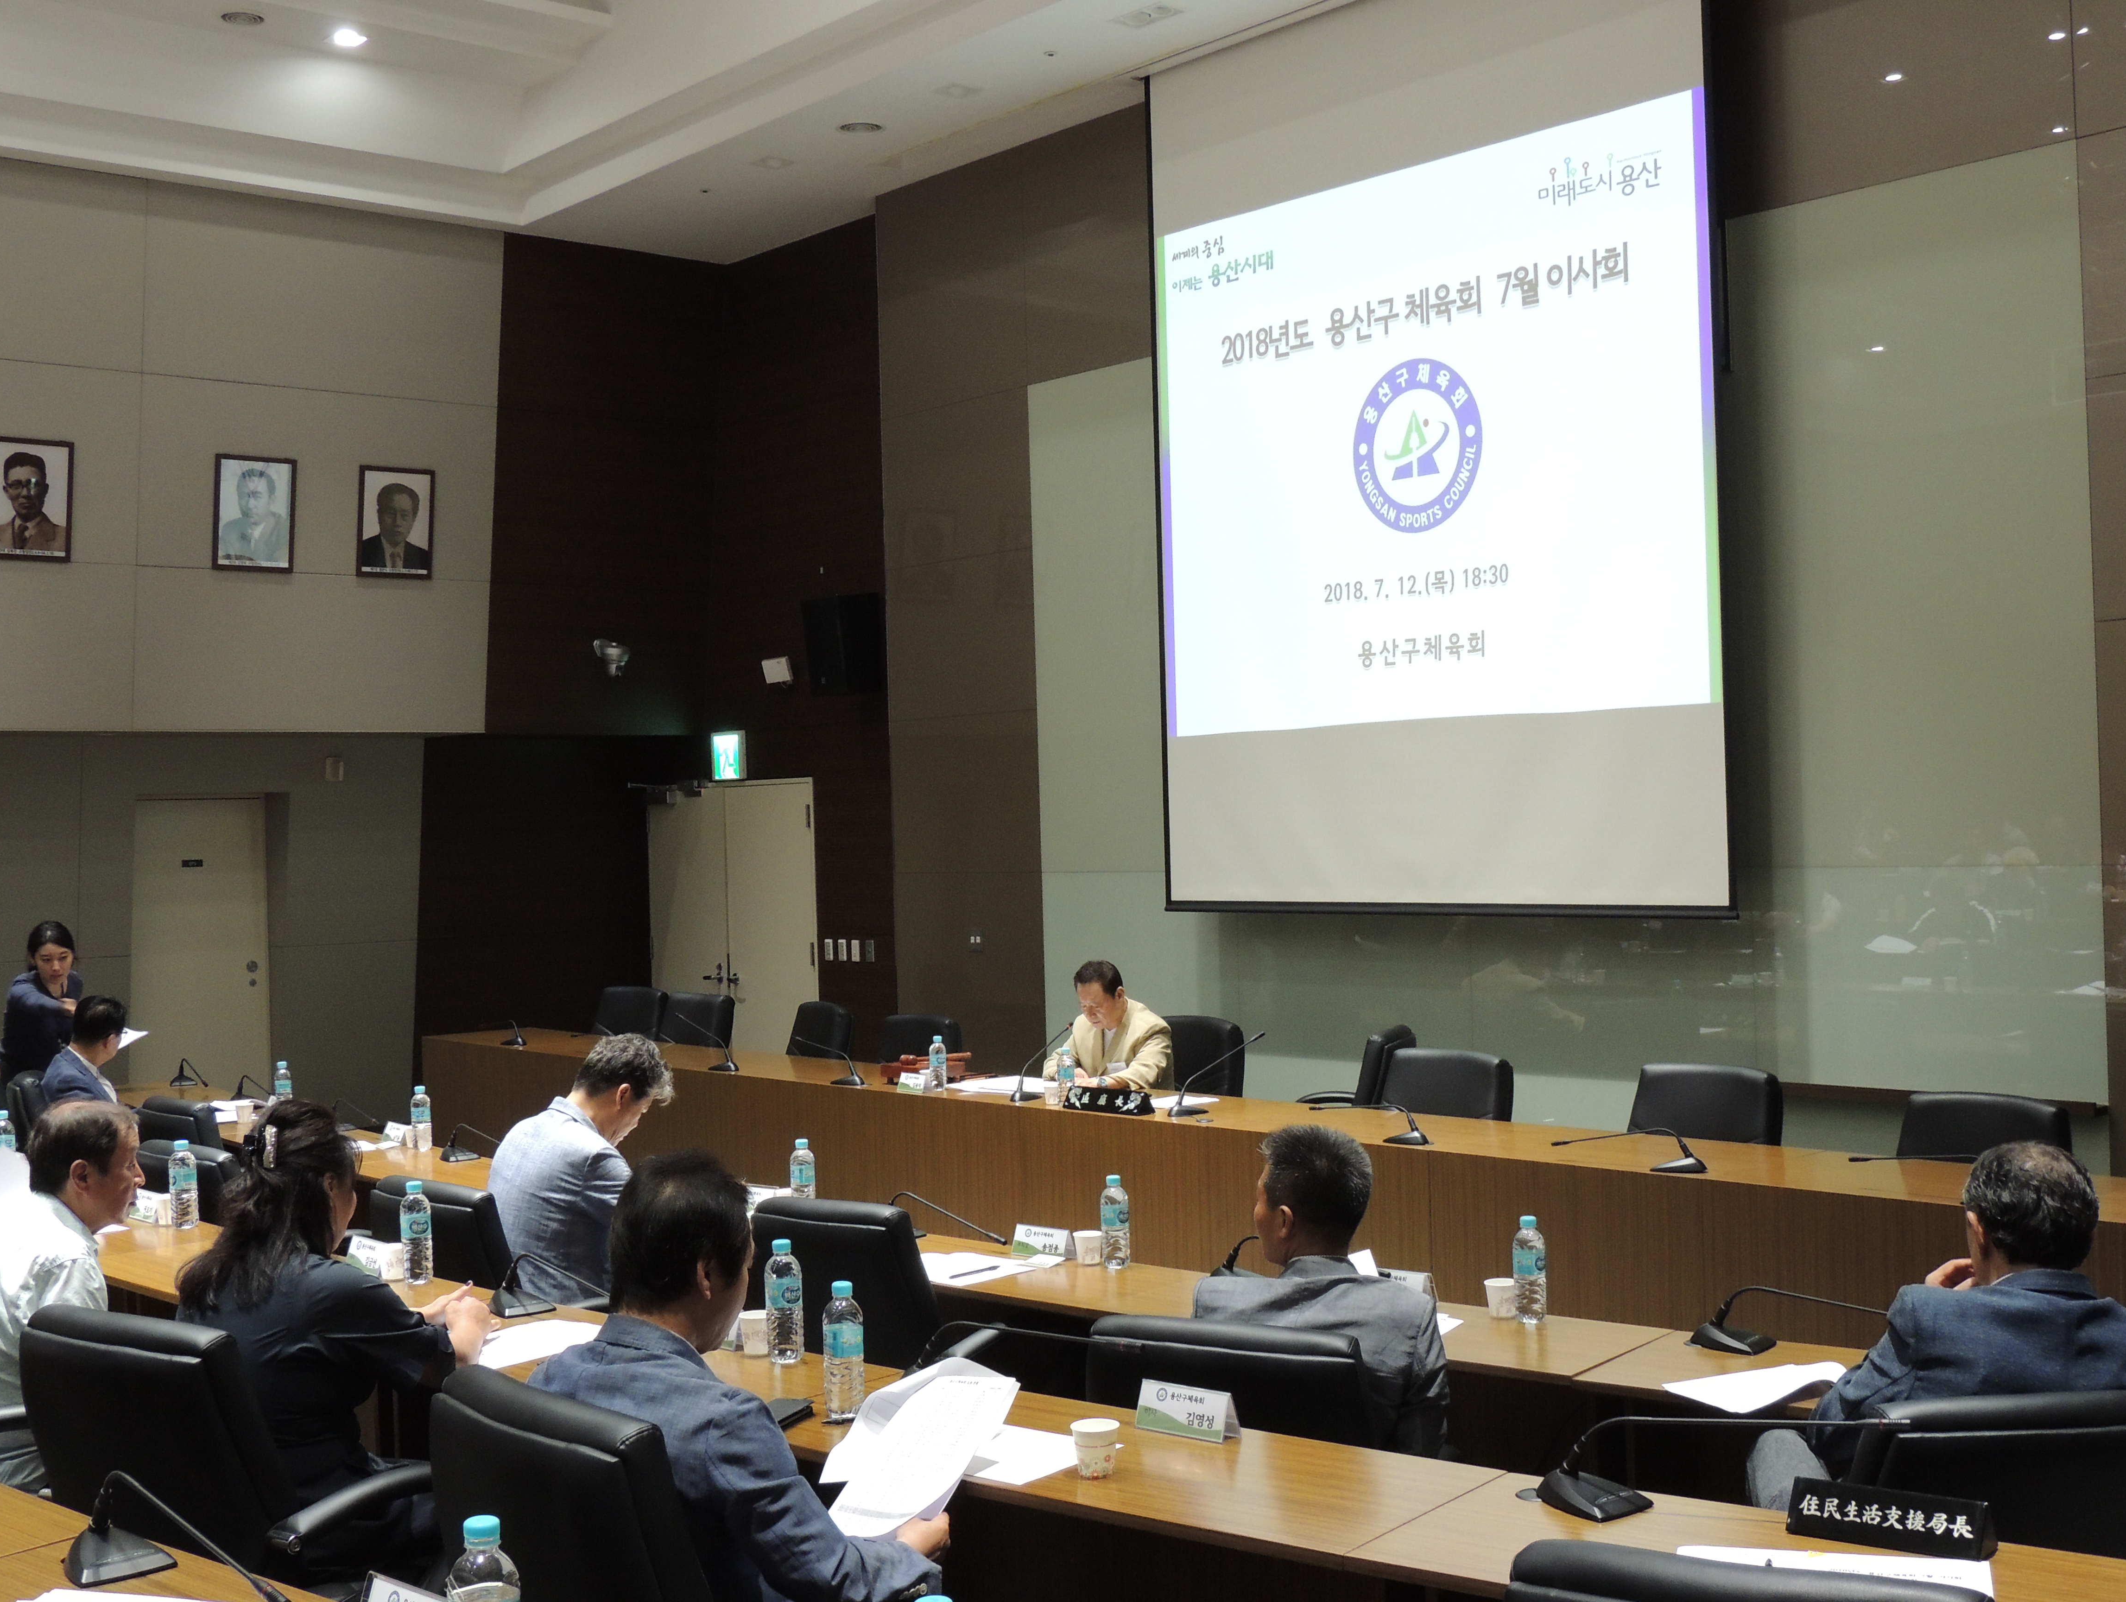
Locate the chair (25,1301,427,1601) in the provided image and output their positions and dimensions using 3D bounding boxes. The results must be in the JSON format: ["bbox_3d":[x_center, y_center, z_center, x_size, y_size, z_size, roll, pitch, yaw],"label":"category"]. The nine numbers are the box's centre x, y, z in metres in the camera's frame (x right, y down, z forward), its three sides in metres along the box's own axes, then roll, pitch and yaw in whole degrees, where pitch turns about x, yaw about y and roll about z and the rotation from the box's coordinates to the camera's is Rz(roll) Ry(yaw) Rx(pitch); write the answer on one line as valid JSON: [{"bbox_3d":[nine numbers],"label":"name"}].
[{"bbox_3d":[-1.354,1.317,4.247,0.620,0.930,0.640,-2,-1,38],"label":"chair"}]

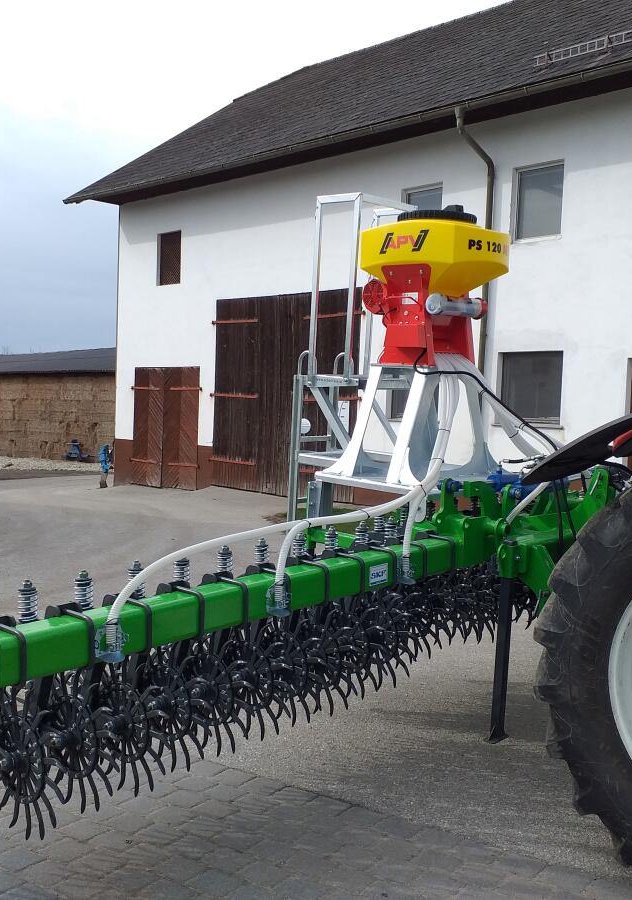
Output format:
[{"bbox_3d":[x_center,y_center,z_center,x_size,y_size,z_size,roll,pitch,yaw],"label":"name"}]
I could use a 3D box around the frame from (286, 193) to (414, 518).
[{"bbox_3d":[0.245,-0.456,5.629,0.570,2.040,0.560,8,8,40],"label":"frame"}]

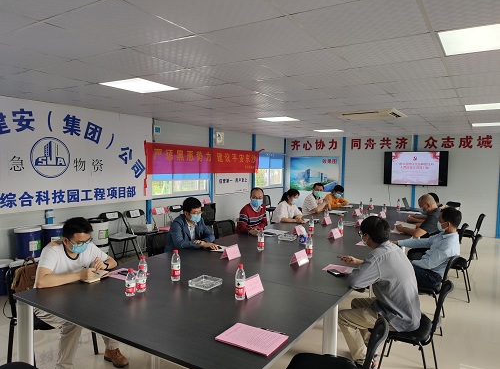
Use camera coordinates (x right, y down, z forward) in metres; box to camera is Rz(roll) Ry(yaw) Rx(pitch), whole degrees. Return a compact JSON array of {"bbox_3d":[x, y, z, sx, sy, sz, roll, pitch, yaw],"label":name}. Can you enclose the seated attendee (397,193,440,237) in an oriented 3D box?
[{"bbox_3d":[2.289,0.760,4.944,0.750,1.220,0.520,3,4,31],"label":"seated attendee"}]

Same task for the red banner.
[{"bbox_3d":[-0.783,-0.518,8.179,0.030,0.560,3.900,3,4,31],"label":"red banner"}]

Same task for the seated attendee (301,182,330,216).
[{"bbox_3d":[1.329,0.611,7.065,0.780,1.280,0.520,4,4,43],"label":"seated attendee"}]

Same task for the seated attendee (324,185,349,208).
[{"bbox_3d":[1.839,0.619,7.891,0.760,1.200,0.500,3,4,40],"label":"seated attendee"}]

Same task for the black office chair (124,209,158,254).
[{"bbox_3d":[-1.718,0.833,6.191,0.500,0.800,0.460,3,4,31],"label":"black office chair"}]

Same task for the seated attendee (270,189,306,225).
[{"bbox_3d":[0.619,0.689,5.816,0.780,1.210,0.520,3,4,31],"label":"seated attendee"}]

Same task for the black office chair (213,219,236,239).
[{"bbox_3d":[-0.164,0.915,5.189,0.540,0.810,0.490,4,4,43],"label":"black office chair"}]

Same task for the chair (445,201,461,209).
[{"bbox_3d":[4.503,0.824,8.484,0.500,0.820,0.470,-1,3,-28],"label":"chair"}]

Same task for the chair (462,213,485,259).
[{"bbox_3d":[3.919,0.897,6.791,0.560,0.810,0.480,3,4,31],"label":"chair"}]

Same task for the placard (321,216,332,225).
[{"bbox_3d":[1.132,0.529,5.495,0.100,0.105,0.200,3,3,32],"label":"placard"}]

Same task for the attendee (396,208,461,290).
[{"bbox_3d":[1.782,0.822,3.896,0.760,1.190,0.500,2,3,26],"label":"attendee"}]

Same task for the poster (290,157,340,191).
[{"bbox_3d":[1.865,-0.313,10.924,1.520,1.000,0.020,3,3,32],"label":"poster"}]

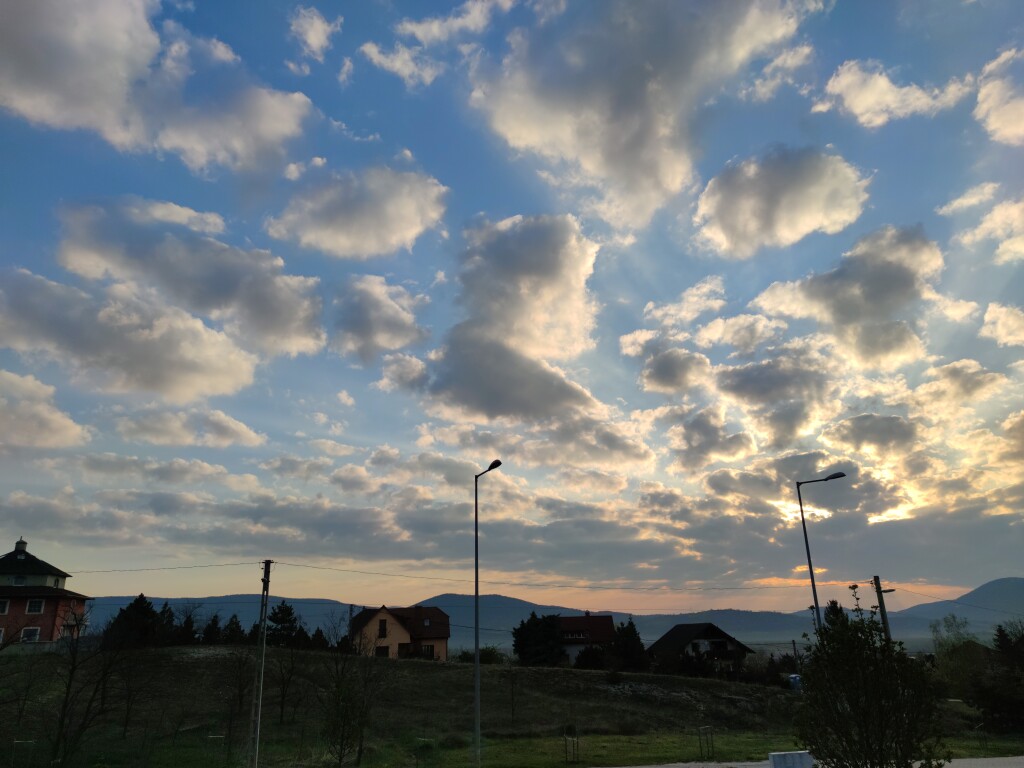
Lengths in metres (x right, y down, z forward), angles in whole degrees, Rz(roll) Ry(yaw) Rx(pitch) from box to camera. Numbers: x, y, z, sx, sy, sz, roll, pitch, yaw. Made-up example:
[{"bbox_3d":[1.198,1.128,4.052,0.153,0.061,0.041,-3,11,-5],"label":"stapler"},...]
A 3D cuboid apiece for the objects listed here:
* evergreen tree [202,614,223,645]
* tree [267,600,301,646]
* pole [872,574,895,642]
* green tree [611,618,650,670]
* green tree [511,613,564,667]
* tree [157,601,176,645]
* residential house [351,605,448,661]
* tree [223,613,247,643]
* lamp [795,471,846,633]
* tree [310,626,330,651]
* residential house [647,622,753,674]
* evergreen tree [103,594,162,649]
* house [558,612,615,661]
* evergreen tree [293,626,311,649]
[{"bbox_3d":[-34.706,28.354,82.000,2.350,3.250,2.350,6,-21,-21],"label":"evergreen tree"},{"bbox_3d":[-24.413,25.677,76.000,3.200,4.637,3.200,-1,-19,0],"label":"tree"},{"bbox_3d":[23.680,16.125,43.652,1.150,8.200,0.350,-1,-19,0],"label":"pole"},{"bbox_3d":[14.232,31.432,86.000,4.550,6.140,4.550,-4,-20,8],"label":"green tree"},{"bbox_3d":[3.130,31.296,87.000,6.000,6.000,6.000,-1,-19,0],"label":"green tree"},{"bbox_3d":[-38.930,27.099,80.000,2.240,4.660,2.240,7,-21,-24],"label":"tree"},{"bbox_3d":[-14.905,34.077,97.000,12.896,6.928,10.209,0,-19,-5],"label":"residential house"},{"bbox_3d":[-29.682,26.375,76.000,2.100,3.167,2.100,-1,-19,0],"label":"tree"},{"bbox_3d":[9.642,7.302,20.417,0.350,9.500,1.950,7,-21,-24],"label":"lamp"},{"bbox_3d":[-21.022,27.945,78.000,1.900,2.421,1.900,-1,-19,0],"label":"tree"},{"bbox_3d":[25.516,36.731,98.000,10.400,6.864,9.905,2,-19,-9],"label":"residential house"},{"bbox_3d":[-41.692,26.092,78.000,5.860,5.570,5.560,8,-22,-26],"label":"evergreen tree"},{"bbox_3d":[8.586,34.682,96.000,10.600,7.200,9.000,-1,-19,0],"label":"house"},{"bbox_3d":[-25.497,30.706,86.000,2.200,2.500,2.200,4,-20,-15],"label":"evergreen tree"}]

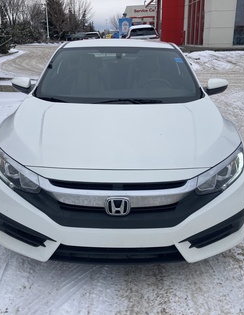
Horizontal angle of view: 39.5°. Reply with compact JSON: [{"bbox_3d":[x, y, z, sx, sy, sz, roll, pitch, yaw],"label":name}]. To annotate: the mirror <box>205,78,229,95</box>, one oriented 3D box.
[{"bbox_3d":[0.901,-0.689,3.277,0.225,0.155,0.160,0,19,-1],"label":"mirror"}]

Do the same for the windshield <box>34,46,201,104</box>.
[{"bbox_3d":[-0.022,-0.786,3.087,1.460,0.420,0.970,0,19,-1],"label":"windshield"}]

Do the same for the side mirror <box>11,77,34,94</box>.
[{"bbox_3d":[-0.939,-0.697,3.260,0.225,0.155,0.160,0,19,-1],"label":"side mirror"}]

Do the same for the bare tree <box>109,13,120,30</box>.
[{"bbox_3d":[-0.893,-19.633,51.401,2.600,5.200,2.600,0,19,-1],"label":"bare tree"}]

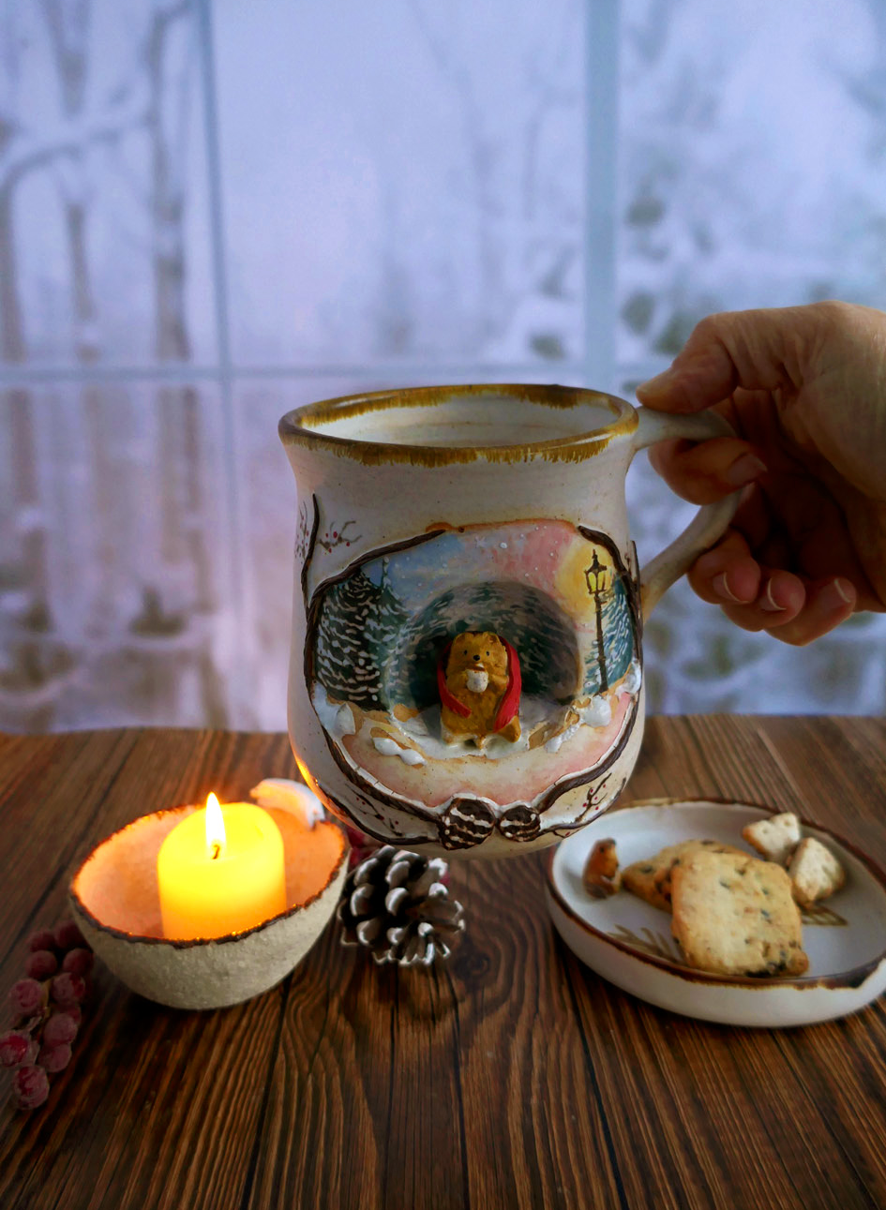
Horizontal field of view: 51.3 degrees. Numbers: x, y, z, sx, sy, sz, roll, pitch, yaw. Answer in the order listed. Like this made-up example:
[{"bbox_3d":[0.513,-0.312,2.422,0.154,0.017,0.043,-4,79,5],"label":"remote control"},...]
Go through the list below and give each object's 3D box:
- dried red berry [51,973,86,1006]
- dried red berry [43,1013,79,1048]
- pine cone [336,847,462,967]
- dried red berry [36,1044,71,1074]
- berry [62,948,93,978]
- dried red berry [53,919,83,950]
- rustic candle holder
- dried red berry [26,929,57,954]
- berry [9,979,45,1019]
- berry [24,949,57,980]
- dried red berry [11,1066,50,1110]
[{"bbox_3d":[-0.135,0.138,0.332,0.012,0.012,0.012,-1,16,0],"label":"dried red berry"},{"bbox_3d":[-0.130,0.144,0.313,0.011,0.012,0.011,-1,16,0],"label":"dried red berry"},{"bbox_3d":[-0.016,0.117,0.357,0.045,0.044,0.049,-10,18,-29],"label":"pine cone"},{"bbox_3d":[-0.128,0.150,0.305,0.011,0.012,0.011,-1,16,0],"label":"dried red berry"},{"bbox_3d":[-0.139,0.136,0.350,0.012,0.012,0.012,-1,16,0],"label":"berry"},{"bbox_3d":[-0.149,0.132,0.368,0.011,0.012,0.011,-1,16,0],"label":"dried red berry"},{"bbox_3d":[-0.084,0.112,0.342,0.097,0.062,0.097,-1,16,0],"label":"rustic candle holder"},{"bbox_3d":[-0.158,0.133,0.363,0.011,0.012,0.011,-1,16,0],"label":"dried red berry"},{"bbox_3d":[-0.149,0.141,0.330,0.012,0.012,0.012,-1,16,0],"label":"berry"},{"bbox_3d":[-0.153,0.137,0.351,0.012,0.012,0.012,-1,16,0],"label":"berry"},{"bbox_3d":[-0.131,0.153,0.292,0.012,0.012,0.012,-1,16,0],"label":"dried red berry"}]

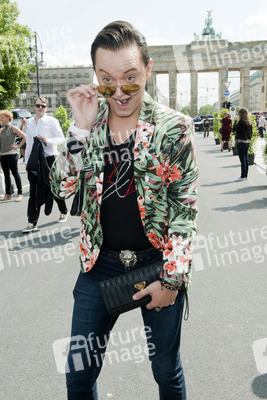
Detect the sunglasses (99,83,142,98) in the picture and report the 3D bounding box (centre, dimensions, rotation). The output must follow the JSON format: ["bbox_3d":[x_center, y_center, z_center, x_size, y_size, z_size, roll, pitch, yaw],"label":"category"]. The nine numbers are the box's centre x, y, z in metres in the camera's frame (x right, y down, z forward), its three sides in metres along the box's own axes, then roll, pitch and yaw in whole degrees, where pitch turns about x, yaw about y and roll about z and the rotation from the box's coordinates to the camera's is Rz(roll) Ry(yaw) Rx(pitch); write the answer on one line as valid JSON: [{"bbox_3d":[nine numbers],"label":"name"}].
[{"bbox_3d":[-0.026,-0.350,1.247,0.136,0.050,0.135,-1,37,16],"label":"sunglasses"}]

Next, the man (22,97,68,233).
[{"bbox_3d":[-1.225,-0.506,5.810,0.570,1.790,0.660,4,12,18],"label":"man"}]

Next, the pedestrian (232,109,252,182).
[{"bbox_3d":[2.605,-1.305,9.960,0.480,1.660,0.420,-10,14,-38],"label":"pedestrian"}]

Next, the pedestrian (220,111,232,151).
[{"bbox_3d":[4.080,-2.967,18.554,0.520,1.680,0.380,0,11,4],"label":"pedestrian"}]

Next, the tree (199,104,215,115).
[{"bbox_3d":[39.263,-46.591,226.984,9.300,8.920,8.500,1,11,10],"label":"tree"}]

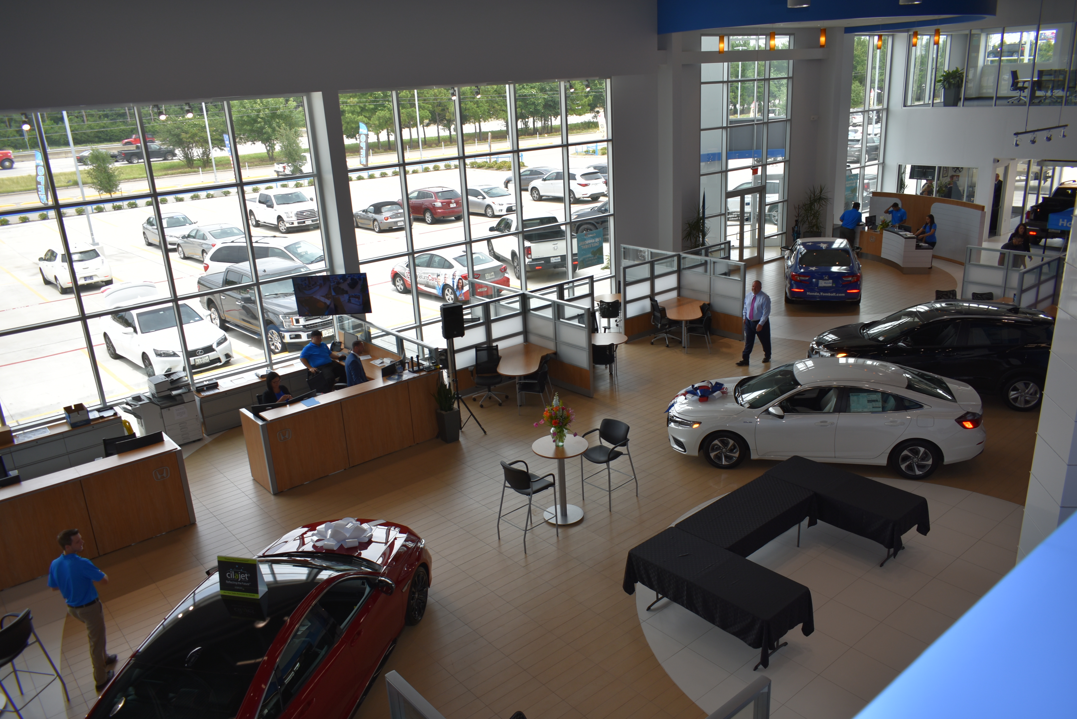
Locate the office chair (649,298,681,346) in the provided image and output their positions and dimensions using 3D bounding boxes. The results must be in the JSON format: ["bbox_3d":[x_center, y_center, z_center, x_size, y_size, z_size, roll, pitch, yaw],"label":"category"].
[{"bbox_3d":[2.833,-0.877,18.223,0.660,1.020,0.660,-8,19,-13],"label":"office chair"}]

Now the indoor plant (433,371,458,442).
[{"bbox_3d":[-1.554,0.825,13.691,0.380,1.150,0.380,-18,23,-36],"label":"indoor plant"}]

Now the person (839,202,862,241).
[{"bbox_3d":[9.875,-4.079,25.588,0.500,1.680,0.620,-15,22,-32],"label":"person"}]

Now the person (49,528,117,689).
[{"bbox_3d":[-4.606,2.510,8.265,0.560,1.740,0.440,-2,19,4],"label":"person"}]

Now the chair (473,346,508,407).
[{"bbox_3d":[-0.944,0.317,15.289,0.660,1.030,0.660,-4,19,-4],"label":"chair"}]

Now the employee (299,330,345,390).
[{"bbox_3d":[-4.173,0.146,15.830,0.750,1.420,0.750,-20,25,-40],"label":"employee"}]

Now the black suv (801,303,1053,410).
[{"bbox_3d":[7.180,-0.214,14.611,4.330,1.605,1.780,3,20,18],"label":"black suv"}]

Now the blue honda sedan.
[{"bbox_3d":[7.843,-2.594,22.341,1.860,1.450,4.880,2,19,16],"label":"blue honda sedan"}]

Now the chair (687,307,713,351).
[{"bbox_3d":[3.587,-0.619,17.876,0.580,0.860,0.580,2,19,15],"label":"chair"}]

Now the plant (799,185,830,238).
[{"bbox_3d":[8.895,-4.511,26.001,0.930,2.300,0.900,-18,23,-36],"label":"plant"}]

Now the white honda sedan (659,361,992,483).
[{"bbox_3d":[4.388,0.778,12.662,4.660,1.410,1.840,1,19,13],"label":"white honda sedan"}]

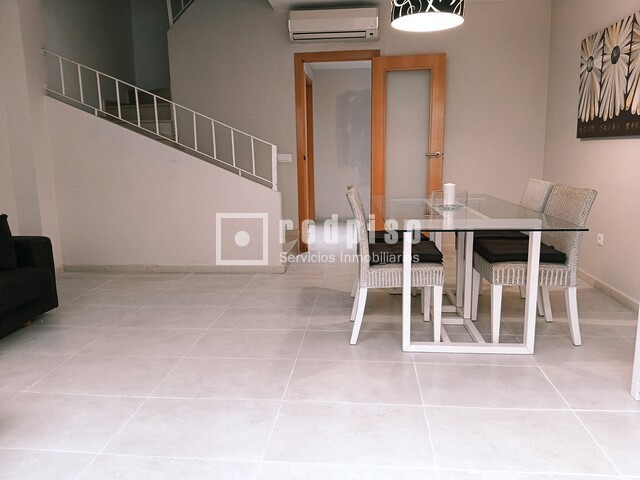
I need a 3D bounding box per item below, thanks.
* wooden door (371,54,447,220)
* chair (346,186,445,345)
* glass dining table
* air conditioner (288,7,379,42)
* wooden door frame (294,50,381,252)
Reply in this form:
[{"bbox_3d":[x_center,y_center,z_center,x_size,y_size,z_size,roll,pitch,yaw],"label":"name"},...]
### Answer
[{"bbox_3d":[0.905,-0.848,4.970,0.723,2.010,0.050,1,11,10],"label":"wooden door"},{"bbox_3d":[0.438,0.125,2.880,0.538,0.891,0.451,0,11,6],"label":"chair"},{"bbox_3d":[0.786,0.162,3.052,0.914,0.741,1.696,0,11,6],"label":"glass dining table"},{"bbox_3d":[0.137,-2.111,4.730,0.865,0.280,0.205,0,11,6],"label":"air conditioner"},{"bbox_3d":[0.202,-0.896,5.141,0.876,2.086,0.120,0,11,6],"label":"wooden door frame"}]

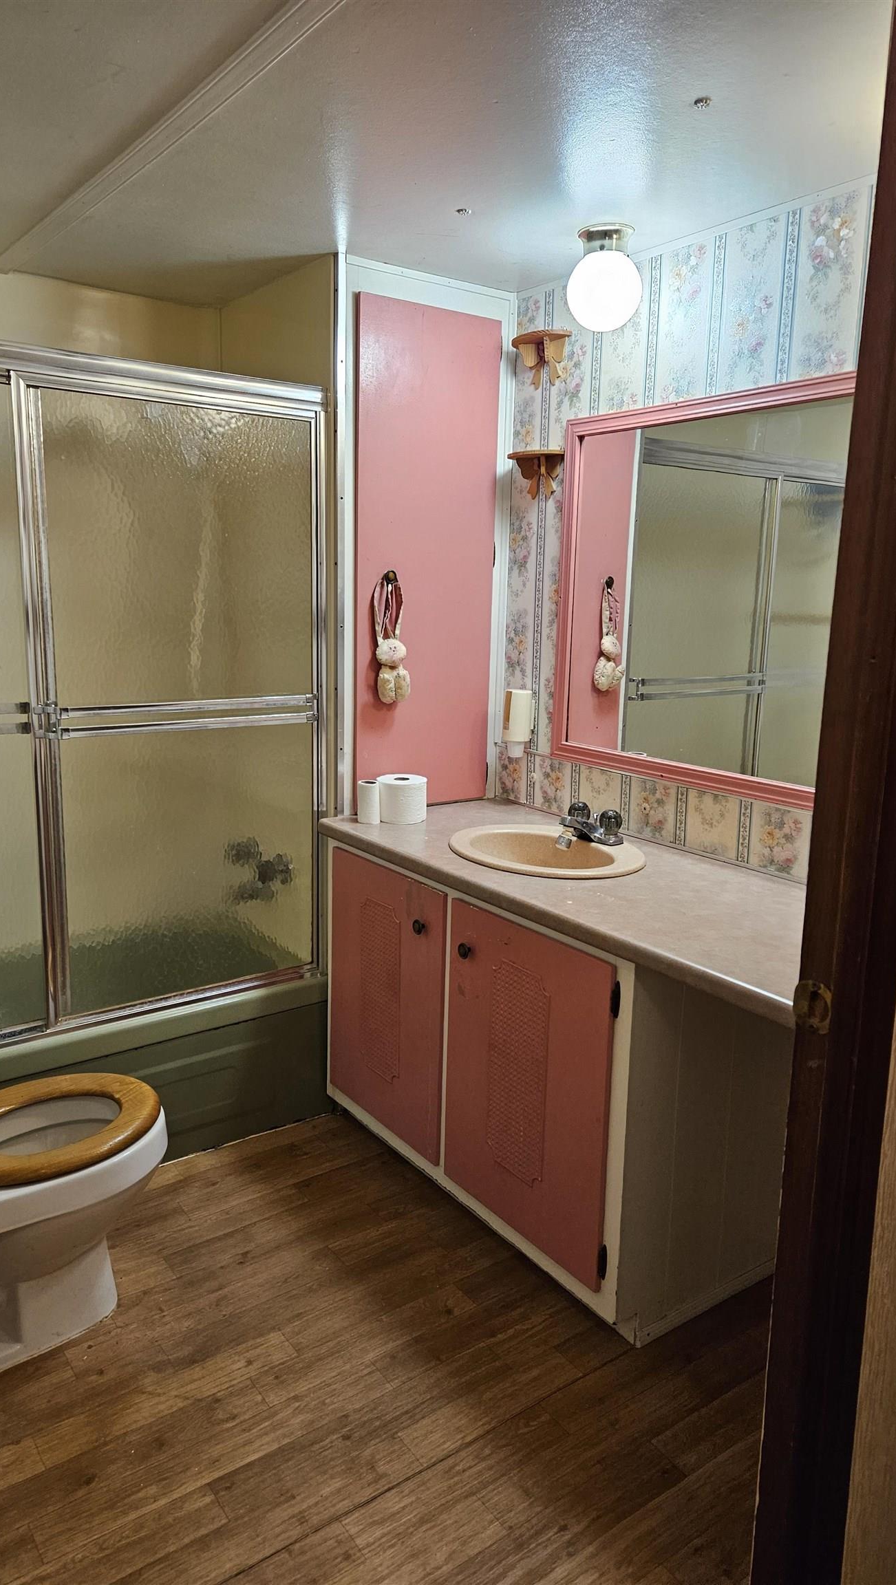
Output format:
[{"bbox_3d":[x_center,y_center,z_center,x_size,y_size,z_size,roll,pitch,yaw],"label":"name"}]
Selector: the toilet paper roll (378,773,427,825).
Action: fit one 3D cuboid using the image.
[{"bbox_3d":[-0.116,0.020,2.679,0.125,0.104,0.125,1,11,0],"label":"toilet paper roll"}]

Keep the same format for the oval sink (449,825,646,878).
[{"bbox_3d":[0.218,0.202,2.389,0.445,0.160,0.451,-6,13,-35],"label":"oval sink"}]

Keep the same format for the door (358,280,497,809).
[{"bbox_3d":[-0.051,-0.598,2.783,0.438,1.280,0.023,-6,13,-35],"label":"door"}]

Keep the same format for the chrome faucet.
[{"bbox_3d":[0.307,0.079,2.420,0.144,0.088,0.156,-6,13,-35],"label":"chrome faucet"}]

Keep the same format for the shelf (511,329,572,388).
[{"bbox_3d":[0.219,-1.098,2.688,0.075,0.126,0.202,-6,13,-35],"label":"shelf"}]

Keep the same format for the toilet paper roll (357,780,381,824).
[{"bbox_3d":[-0.199,0.025,2.654,0.057,0.099,0.057,1,11,0],"label":"toilet paper roll"}]

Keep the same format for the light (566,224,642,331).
[{"bbox_3d":[0.345,-1.122,2.317,0.163,0.201,0.163,1,11,0],"label":"light"}]

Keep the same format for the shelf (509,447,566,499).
[{"bbox_3d":[0.210,-0.821,2.743,0.075,0.122,0.202,-6,13,-35],"label":"shelf"}]

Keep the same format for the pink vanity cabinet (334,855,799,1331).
[{"bbox_3d":[0.230,0.552,2.494,0.579,0.786,1.107,-6,13,-35],"label":"pink vanity cabinet"}]

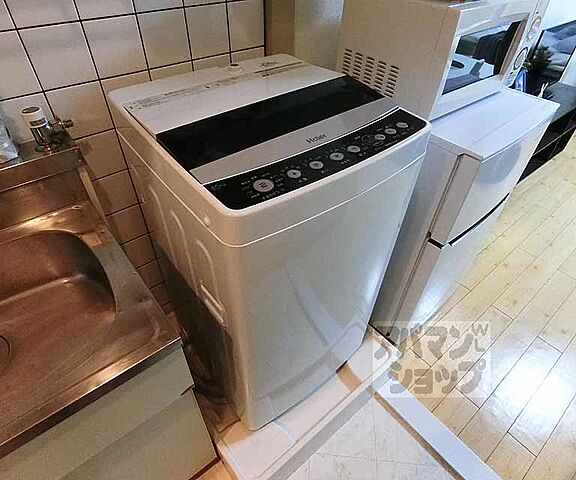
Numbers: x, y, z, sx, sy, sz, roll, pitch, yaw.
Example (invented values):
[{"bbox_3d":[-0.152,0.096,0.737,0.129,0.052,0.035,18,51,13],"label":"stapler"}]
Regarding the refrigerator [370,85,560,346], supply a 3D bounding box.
[{"bbox_3d":[0.503,-0.128,1.364,0.478,0.885,0.510,-30,51,-27],"label":"refrigerator"}]

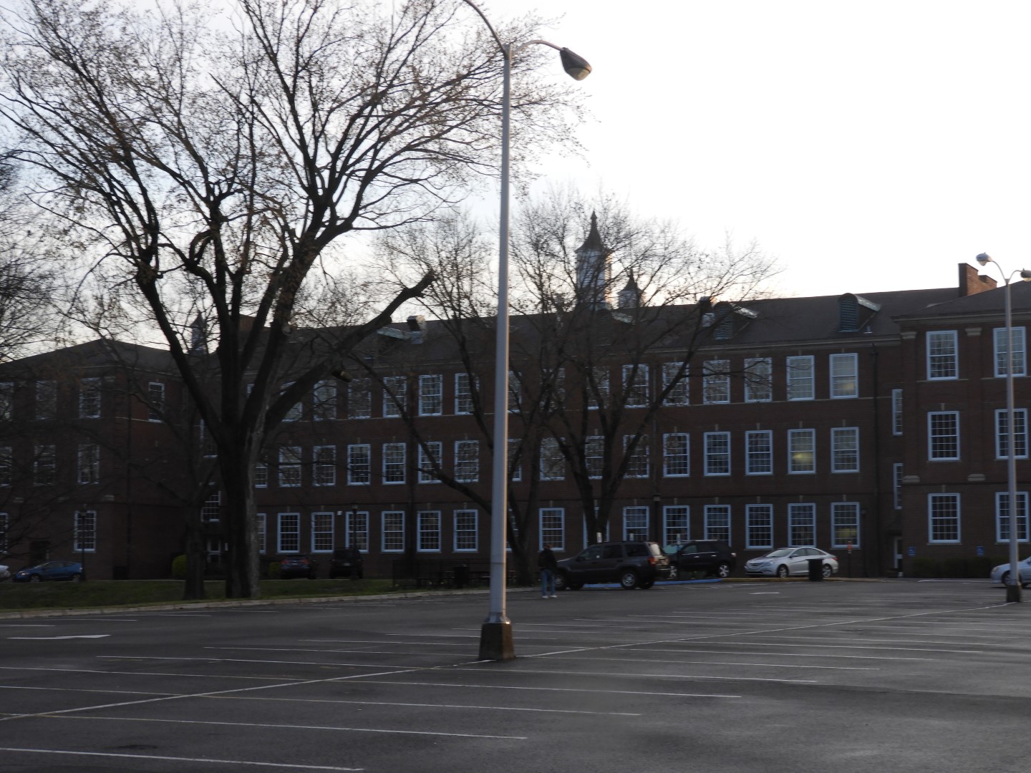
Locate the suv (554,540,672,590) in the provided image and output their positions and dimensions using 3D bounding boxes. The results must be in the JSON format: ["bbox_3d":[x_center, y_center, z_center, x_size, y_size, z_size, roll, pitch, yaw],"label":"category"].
[{"bbox_3d":[3.223,6.346,74.232,4.610,1.770,1.860,-3,-6,25],"label":"suv"}]

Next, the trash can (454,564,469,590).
[{"bbox_3d":[-1.830,6.391,70.210,0.550,0.830,0.550,0,-5,0],"label":"trash can"}]

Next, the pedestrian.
[{"bbox_3d":[0.996,5.609,63.755,0.380,1.730,0.560,-4,-7,35],"label":"pedestrian"}]

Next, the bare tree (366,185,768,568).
[{"bbox_3d":[2.370,0.020,79.852,15.000,15.100,13.000,0,-5,0],"label":"bare tree"}]

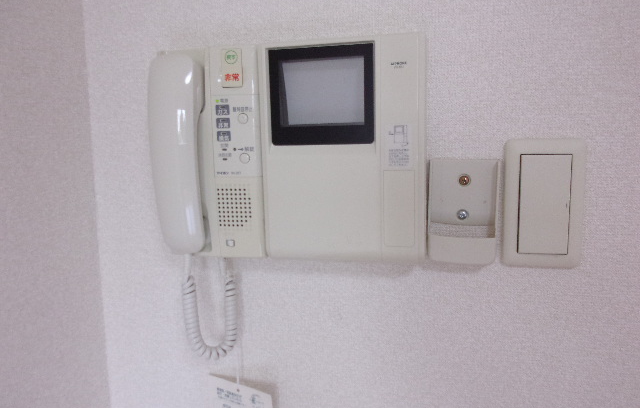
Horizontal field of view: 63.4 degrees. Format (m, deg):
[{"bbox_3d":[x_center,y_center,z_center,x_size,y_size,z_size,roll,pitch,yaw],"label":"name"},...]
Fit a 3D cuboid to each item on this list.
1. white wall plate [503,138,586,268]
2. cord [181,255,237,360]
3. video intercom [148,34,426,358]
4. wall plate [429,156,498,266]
[{"bbox_3d":[0.203,0.001,0.469,0.070,0.119,0.011,0,7,12],"label":"white wall plate"},{"bbox_3d":[-0.112,0.108,0.533,0.061,0.112,0.026,0,7,12],"label":"cord"},{"bbox_3d":[-0.033,0.006,0.496,0.267,0.310,0.060,0,7,12],"label":"video intercom"},{"bbox_3d":[0.133,0.007,0.480,0.062,0.098,0.020,0,7,12],"label":"wall plate"}]

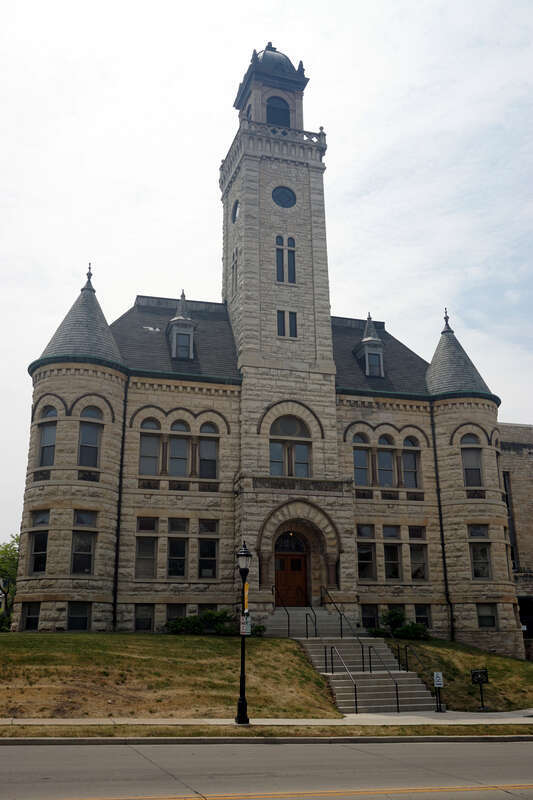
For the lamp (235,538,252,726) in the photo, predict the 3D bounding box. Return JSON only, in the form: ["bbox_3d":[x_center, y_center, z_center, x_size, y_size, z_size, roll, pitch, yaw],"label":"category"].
[{"bbox_3d":[-0.577,5.832,19.193,0.400,4.432,0.400,-1,-18,0],"label":"lamp"}]

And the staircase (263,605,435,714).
[{"bbox_3d":[2.470,9.020,26.833,4.750,3.420,5.900,5,-18,-16],"label":"staircase"}]

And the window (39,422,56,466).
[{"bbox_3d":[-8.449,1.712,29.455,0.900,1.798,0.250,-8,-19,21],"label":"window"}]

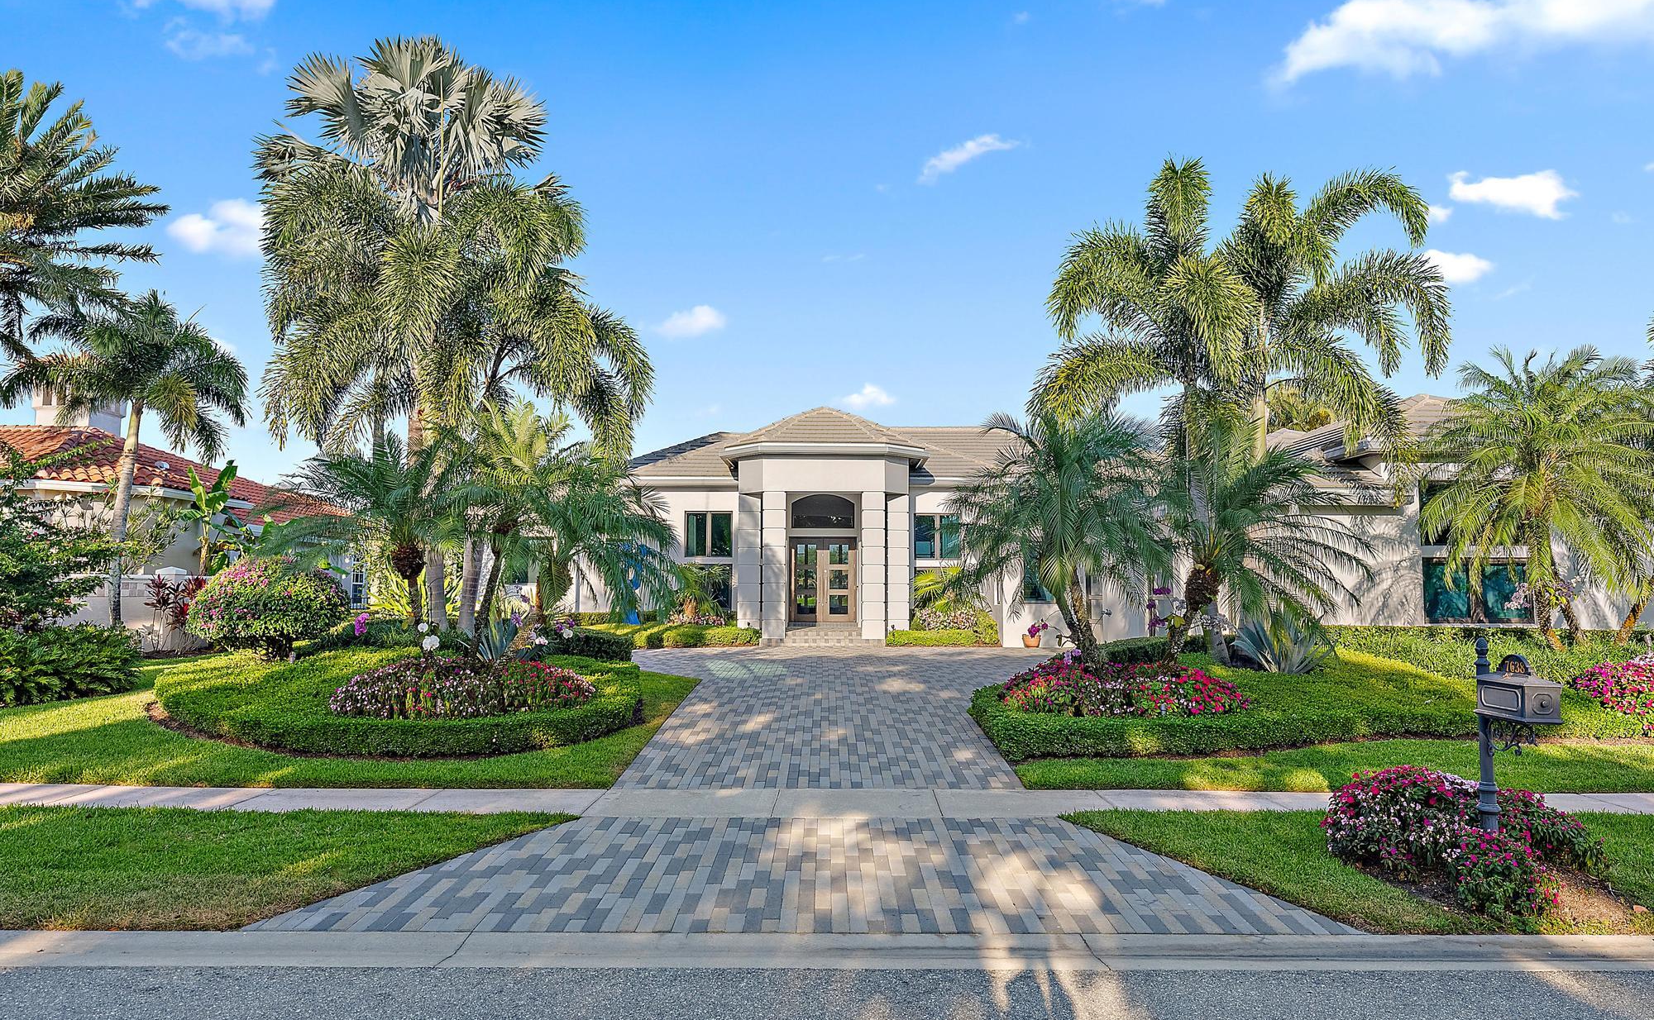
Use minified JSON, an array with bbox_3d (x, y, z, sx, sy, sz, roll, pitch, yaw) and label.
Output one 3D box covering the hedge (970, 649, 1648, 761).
[{"bbox_3d":[6.500,2.651,15.547,9.000,0.900,6.000,0,-4,0],"label":"hedge"}]

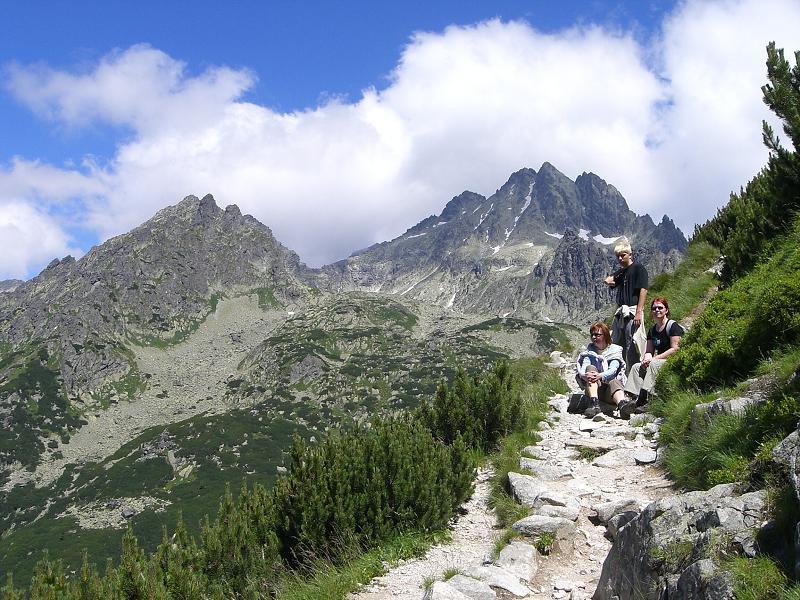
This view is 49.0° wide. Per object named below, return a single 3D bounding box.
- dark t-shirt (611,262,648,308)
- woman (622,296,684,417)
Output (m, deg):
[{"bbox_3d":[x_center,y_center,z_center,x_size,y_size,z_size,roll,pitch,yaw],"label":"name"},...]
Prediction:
[{"bbox_3d":[2.540,-0.165,9.700,0.430,0.520,0.310,-2,-4,38],"label":"dark t-shirt"},{"bbox_3d":[2.640,0.590,9.200,0.540,1.220,0.780,-2,-4,36],"label":"woman"}]

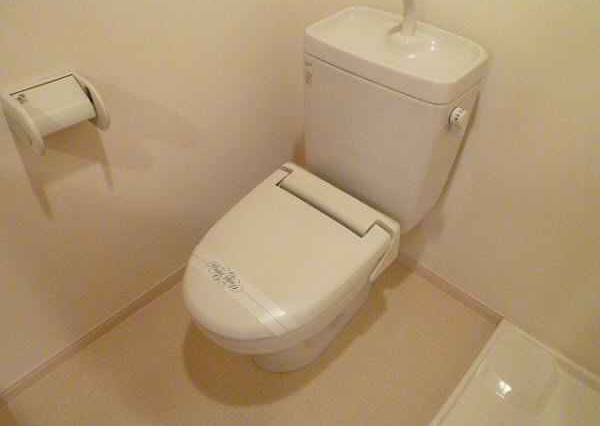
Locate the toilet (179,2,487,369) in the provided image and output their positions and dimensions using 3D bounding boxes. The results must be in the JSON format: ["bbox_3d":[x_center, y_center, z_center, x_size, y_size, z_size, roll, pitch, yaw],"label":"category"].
[{"bbox_3d":[0.043,0.041,1.126,0.392,0.837,0.764,33,52,29],"label":"toilet"}]

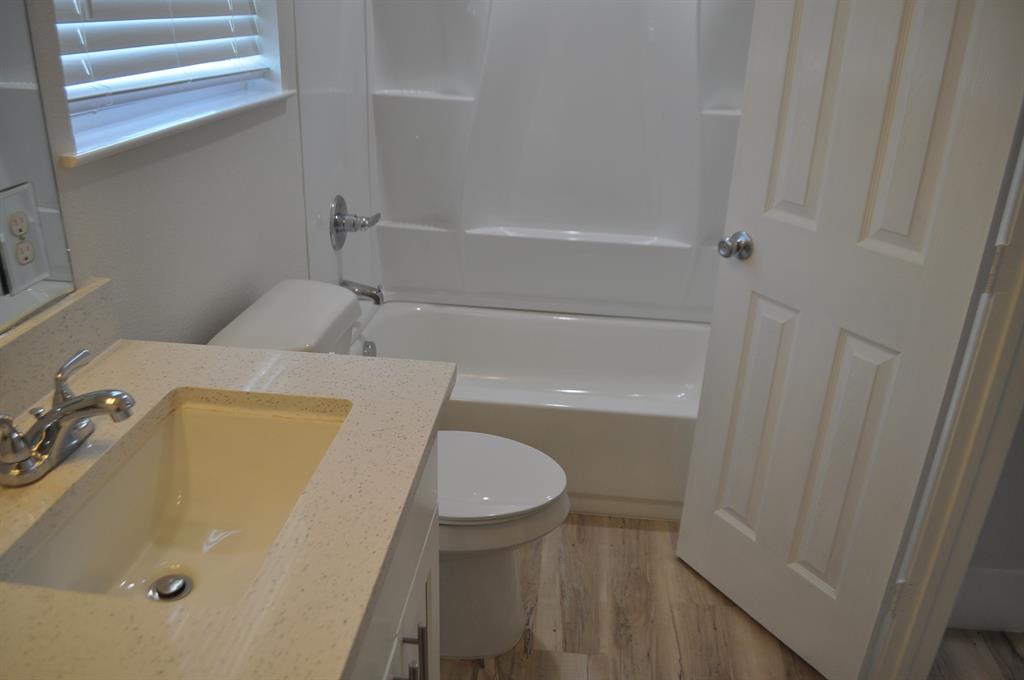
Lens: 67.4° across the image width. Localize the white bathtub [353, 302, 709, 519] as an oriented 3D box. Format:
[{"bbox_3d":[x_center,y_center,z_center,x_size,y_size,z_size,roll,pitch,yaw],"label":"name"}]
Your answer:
[{"bbox_3d":[0.174,0.210,2.638,1.524,0.360,0.767,4,24,4],"label":"white bathtub"}]

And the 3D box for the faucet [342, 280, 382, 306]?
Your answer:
[{"bbox_3d":[-0.495,-0.160,2.535,0.140,0.071,0.054,4,24,4],"label":"faucet"}]

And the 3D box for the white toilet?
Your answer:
[{"bbox_3d":[-0.236,0.325,1.821,0.738,0.777,0.484,4,24,4],"label":"white toilet"}]

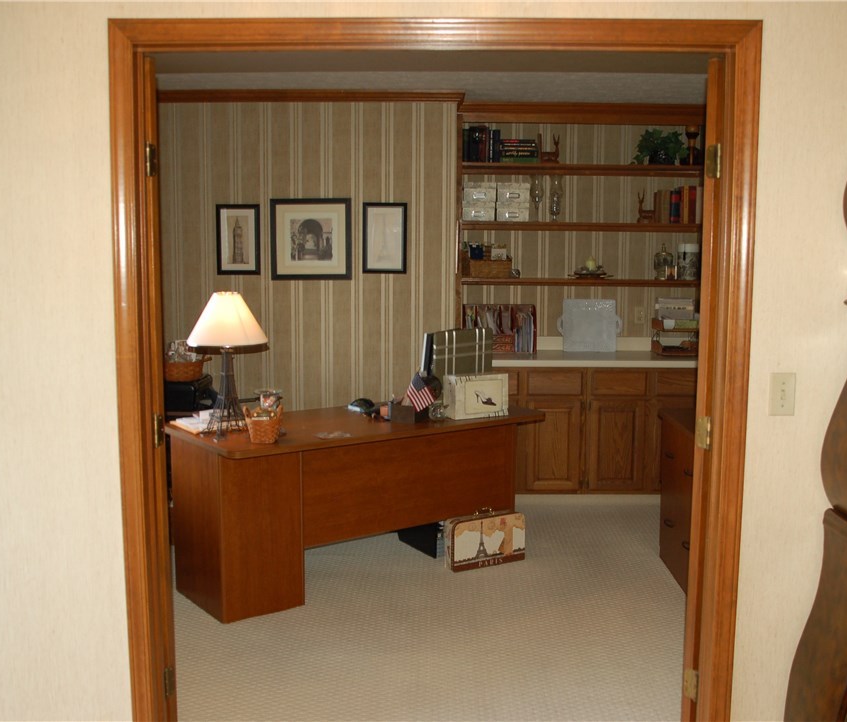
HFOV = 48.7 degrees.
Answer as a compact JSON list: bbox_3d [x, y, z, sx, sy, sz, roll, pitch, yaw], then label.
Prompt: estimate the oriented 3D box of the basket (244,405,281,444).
[{"bbox_3d":[-0.670,0.257,3.927,0.155,0.140,0.120,0,7,0],"label":"basket"}]

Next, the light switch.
[{"bbox_3d":[0.947,0.089,2.465,0.070,0.114,0.016,0,7,0],"label":"light switch"}]

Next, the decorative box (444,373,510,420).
[{"bbox_3d":[0.251,0.163,4.509,0.284,0.200,0.145,-3,7,-24],"label":"decorative box"}]

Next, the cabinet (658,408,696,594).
[{"bbox_3d":[1.473,0.675,4.372,0.560,0.745,0.780,0,7,0],"label":"cabinet"}]

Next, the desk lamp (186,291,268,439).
[{"bbox_3d":[-0.833,0.018,3.964,0.340,0.605,0.340,-5,8,-36],"label":"desk lamp"}]

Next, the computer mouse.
[{"bbox_3d":[-0.301,0.226,4.608,0.072,0.047,0.120,-5,8,-36],"label":"computer mouse"}]

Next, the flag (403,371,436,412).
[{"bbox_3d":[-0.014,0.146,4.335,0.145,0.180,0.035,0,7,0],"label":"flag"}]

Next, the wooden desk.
[{"bbox_3d":[-0.278,0.653,4.433,1.658,0.760,0.755,-5,8,-36],"label":"wooden desk"}]

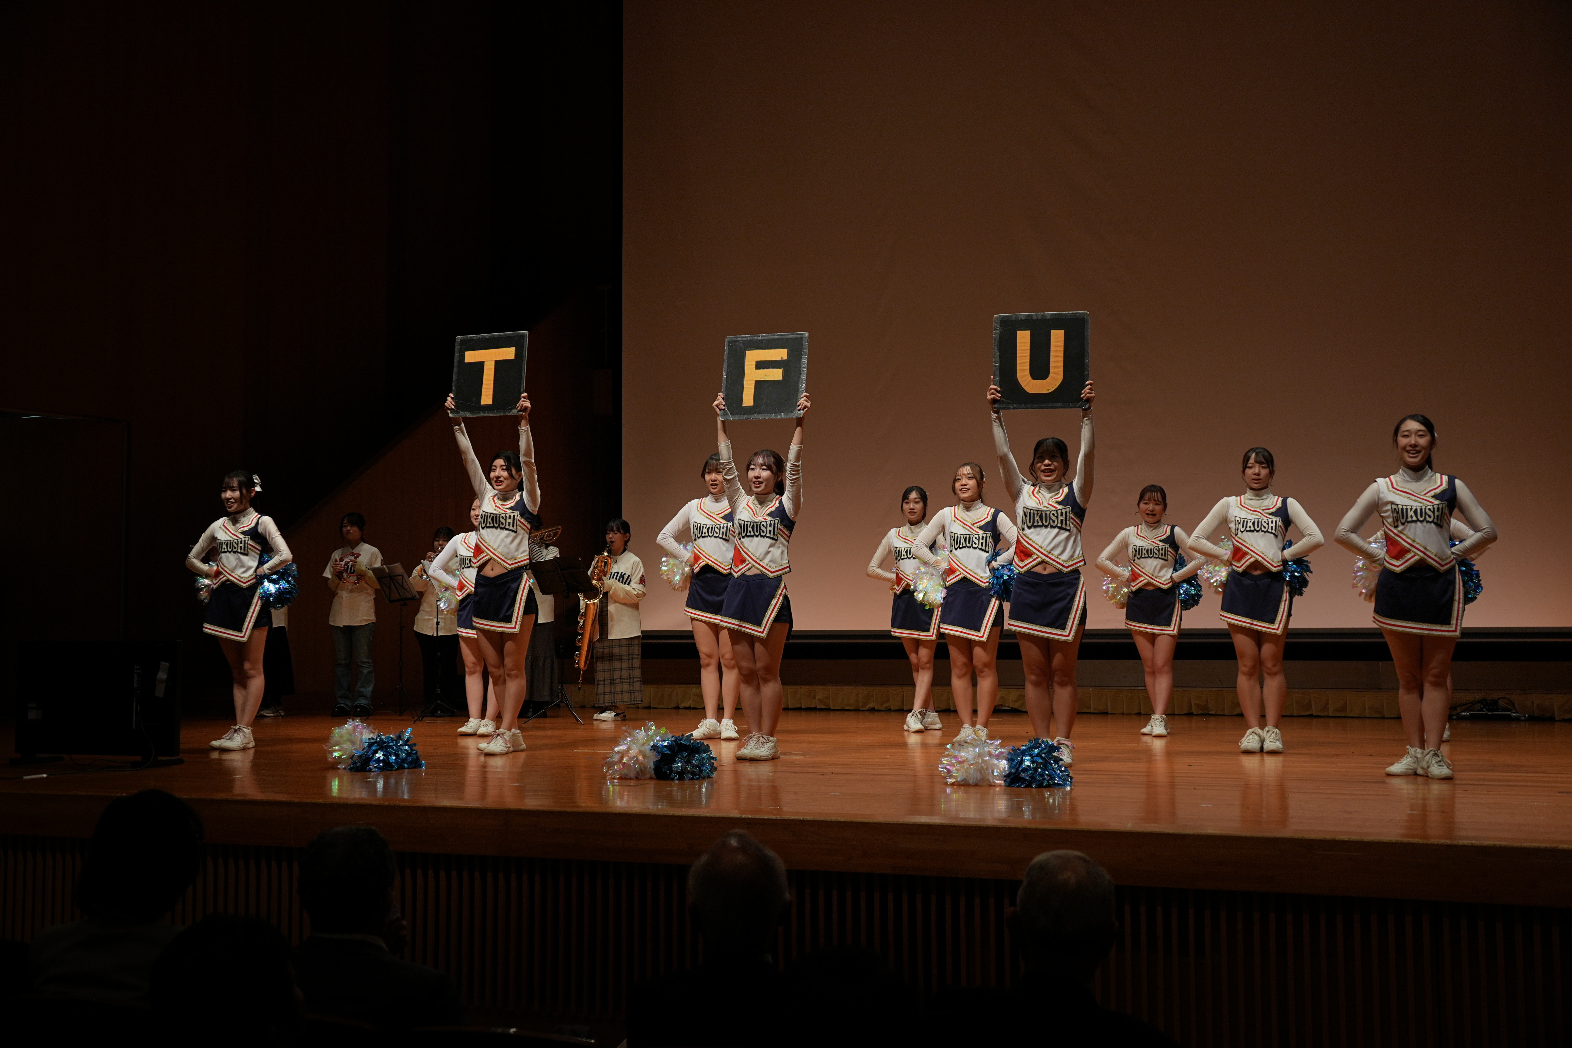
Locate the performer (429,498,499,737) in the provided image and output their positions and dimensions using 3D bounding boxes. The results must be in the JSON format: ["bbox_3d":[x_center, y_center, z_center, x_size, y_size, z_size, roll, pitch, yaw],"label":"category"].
[{"bbox_3d":[-2.024,0.590,11.153,0.640,1.563,0.360,-2,-4,20],"label":"performer"}]

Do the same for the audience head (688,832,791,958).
[{"bbox_3d":[-0.081,0.648,2.922,0.175,0.235,0.205,-1,-4,8],"label":"audience head"}]

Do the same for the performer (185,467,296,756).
[{"bbox_3d":[-3.153,0.490,9.904,0.690,1.595,0.380,-2,-4,22],"label":"performer"}]

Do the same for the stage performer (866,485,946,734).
[{"bbox_3d":[0.821,0.557,11.305,0.620,1.617,0.350,-2,-4,20],"label":"stage performer"}]

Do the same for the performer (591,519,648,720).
[{"bbox_3d":[-1.297,0.743,13.303,0.470,1.557,0.360,-3,-5,40],"label":"performer"}]

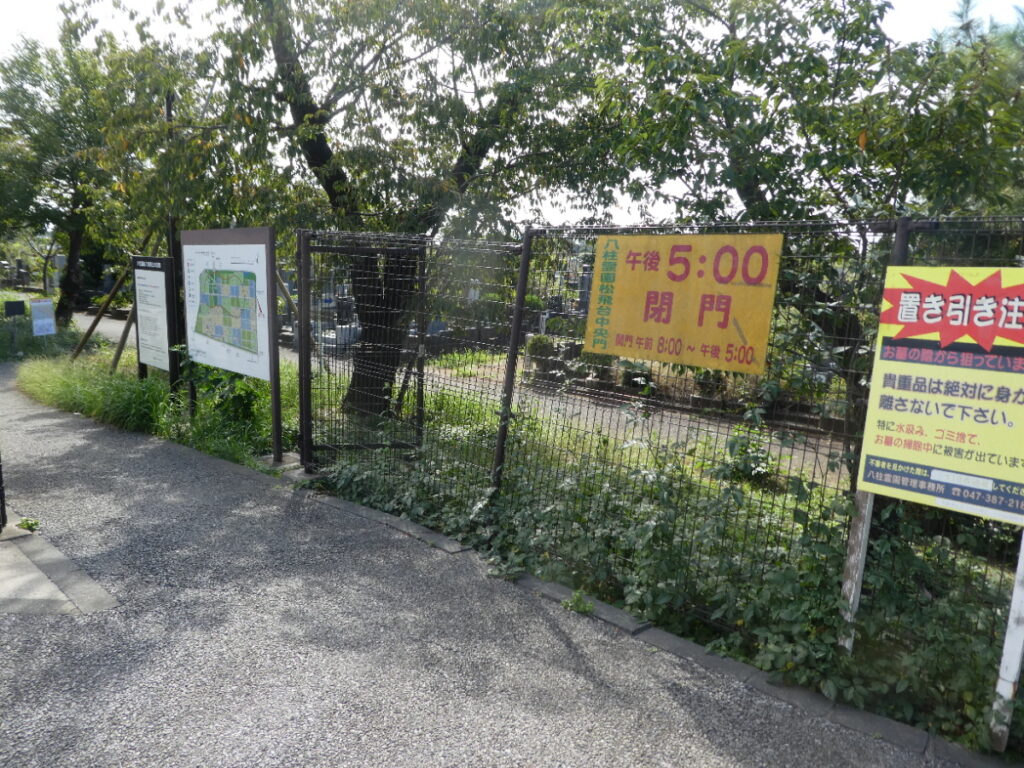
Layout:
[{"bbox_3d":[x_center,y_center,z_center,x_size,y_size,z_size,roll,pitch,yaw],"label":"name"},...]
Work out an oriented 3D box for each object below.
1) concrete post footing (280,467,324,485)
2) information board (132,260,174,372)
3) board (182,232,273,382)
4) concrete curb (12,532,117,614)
[{"bbox_3d":[-1.536,0.694,5.293,0.280,0.090,0.250,10,13,43],"label":"concrete post footing"},{"bbox_3d":[-3.540,-0.707,7.070,0.956,1.084,0.055,10,13,43],"label":"information board"},{"bbox_3d":[-2.383,-0.693,5.946,1.635,1.167,0.055,10,13,43],"label":"board"},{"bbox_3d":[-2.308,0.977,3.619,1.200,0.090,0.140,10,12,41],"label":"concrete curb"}]

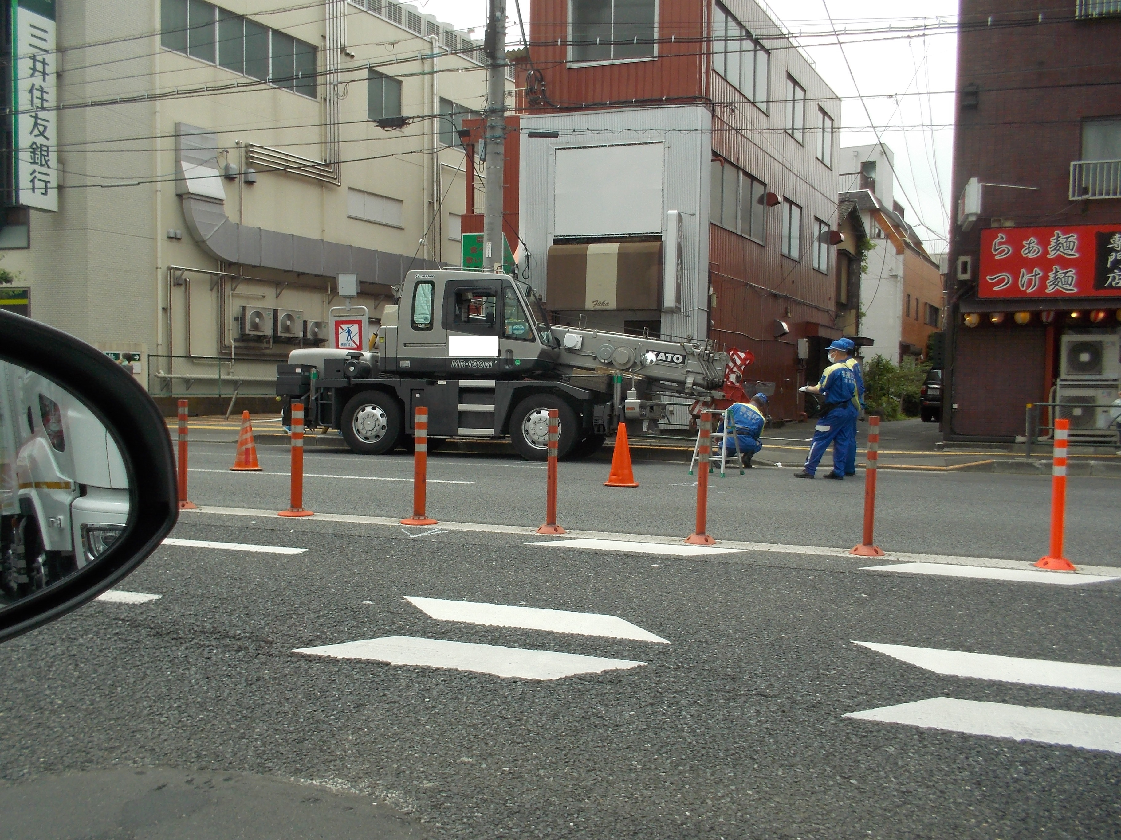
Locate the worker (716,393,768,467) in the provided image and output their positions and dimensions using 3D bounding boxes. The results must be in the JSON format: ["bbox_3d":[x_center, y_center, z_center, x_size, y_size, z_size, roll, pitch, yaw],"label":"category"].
[{"bbox_3d":[2.575,0.143,13.200,0.660,1.060,0.680,1,3,-5],"label":"worker"}]

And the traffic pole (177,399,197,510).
[{"bbox_3d":[-2.842,0.258,7.080,0.200,0.800,0.200,2,3,19],"label":"traffic pole"}]

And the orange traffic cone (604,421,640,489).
[{"bbox_3d":[0.660,0.362,10.200,0.380,0.700,0.380,2,3,20],"label":"orange traffic cone"}]

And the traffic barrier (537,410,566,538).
[{"bbox_3d":[-0.053,0.333,6.150,0.200,0.800,0.200,1,3,0],"label":"traffic barrier"}]

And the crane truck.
[{"bbox_3d":[-0.700,-0.840,15.060,7.500,2.820,2.100,2,3,16],"label":"crane truck"}]

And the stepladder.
[{"bbox_3d":[1.967,0.285,11.750,0.490,0.810,0.640,3,4,39],"label":"stepladder"}]

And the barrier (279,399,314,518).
[{"bbox_3d":[-1.914,0.286,6.820,0.250,0.800,0.250,2,3,19],"label":"barrier"}]

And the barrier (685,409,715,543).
[{"bbox_3d":[0.886,0.365,5.880,0.200,0.800,0.200,2,3,19],"label":"barrier"}]

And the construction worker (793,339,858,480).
[{"bbox_3d":[3.260,-0.129,11.550,0.660,1.710,0.520,2,3,26],"label":"construction worker"}]

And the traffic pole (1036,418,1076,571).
[{"bbox_3d":[2.726,0.407,5.160,0.215,0.800,0.215,2,3,19],"label":"traffic pole"}]

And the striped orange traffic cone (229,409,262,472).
[{"bbox_3d":[-3.716,0.243,11.100,0.380,0.700,0.380,1,3,12],"label":"striped orange traffic cone"}]

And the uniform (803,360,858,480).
[{"bbox_3d":[3.380,-0.005,11.750,0.560,1.450,0.520,2,3,28],"label":"uniform"}]

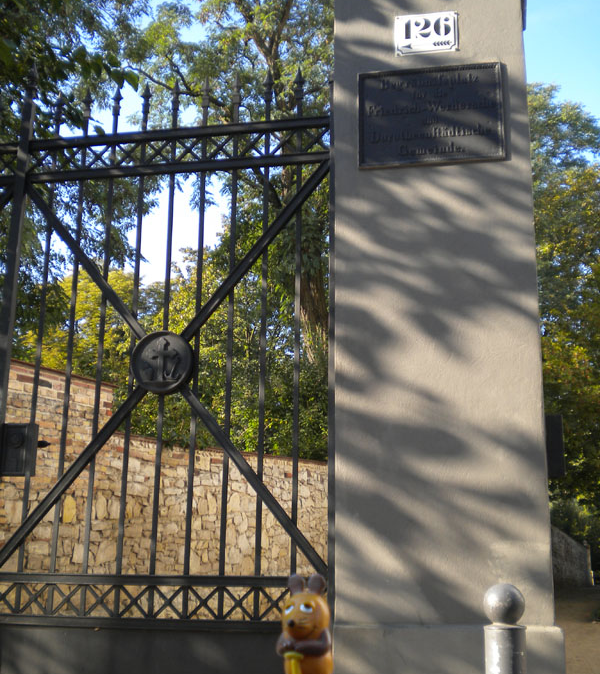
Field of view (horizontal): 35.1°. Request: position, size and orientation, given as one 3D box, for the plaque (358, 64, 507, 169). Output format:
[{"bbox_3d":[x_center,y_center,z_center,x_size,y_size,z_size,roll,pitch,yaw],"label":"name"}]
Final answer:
[{"bbox_3d":[0.559,-0.935,4.057,0.611,0.458,0.045,-2,-15,10],"label":"plaque"}]

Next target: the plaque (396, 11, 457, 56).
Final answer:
[{"bbox_3d":[0.558,-1.331,4.177,0.273,0.200,0.015,-2,-15,10],"label":"plaque"}]

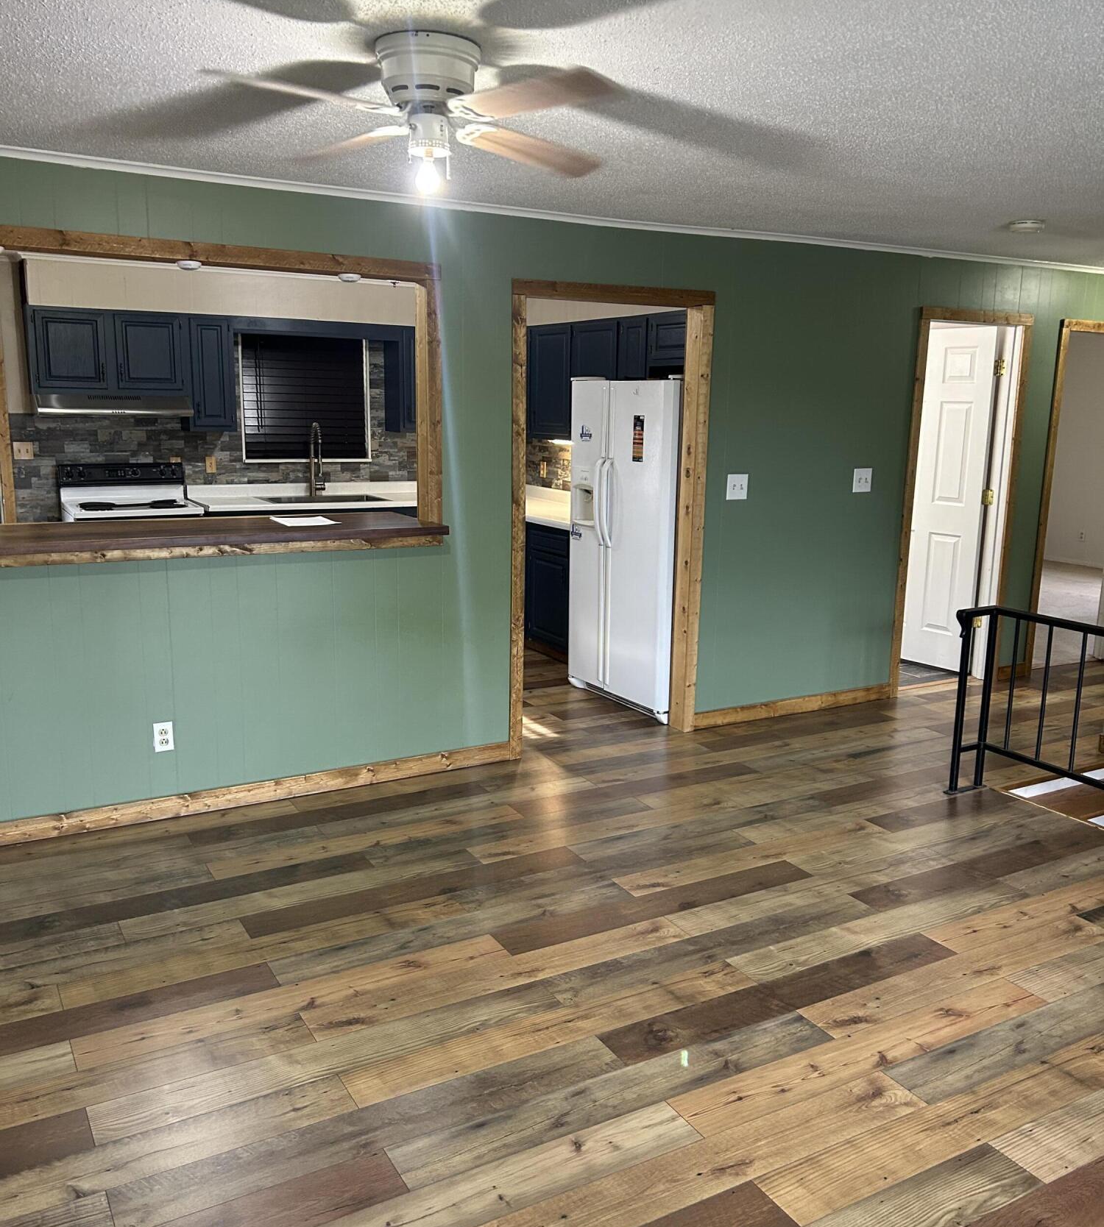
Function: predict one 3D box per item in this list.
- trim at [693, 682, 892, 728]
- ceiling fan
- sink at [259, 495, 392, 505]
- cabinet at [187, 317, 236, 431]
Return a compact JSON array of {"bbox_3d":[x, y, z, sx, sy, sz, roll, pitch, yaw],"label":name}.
[{"bbox_3d":[1.330,0.498,6.003,1.392,0.085,0.022,-5,13,-30],"label":"trim"},{"bbox_3d":[-0.291,-1.158,2.600,1.130,0.320,1.130,-5,13,-30],"label":"ceiling fan"},{"bbox_3d":[-1.625,-0.697,7.833,0.830,0.200,0.500,-5,13,-30],"label":"sink"},{"bbox_3d":[-2.311,-1.605,7.396,0.300,0.752,0.320,-5,13,-30],"label":"cabinet"}]

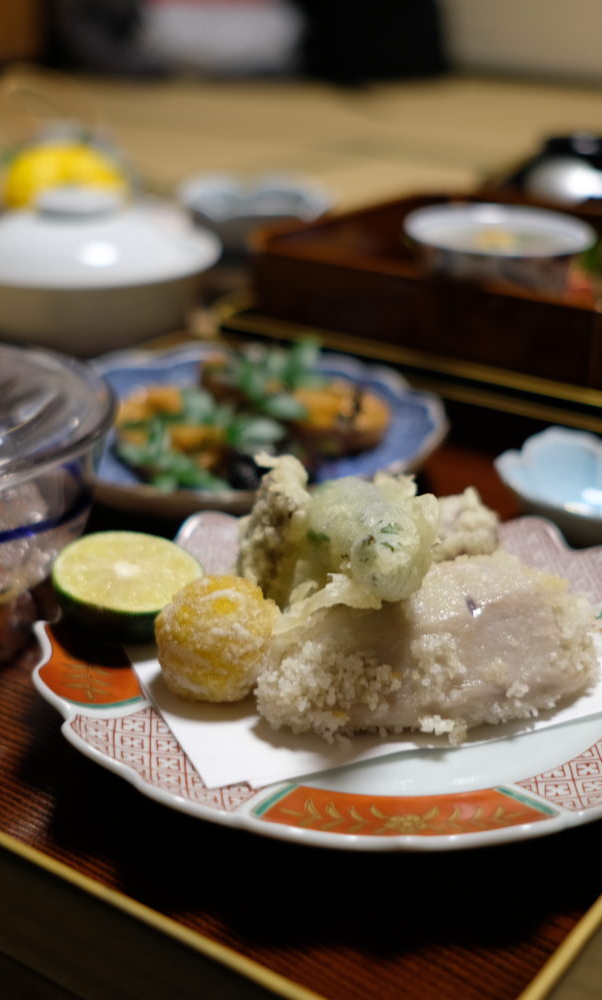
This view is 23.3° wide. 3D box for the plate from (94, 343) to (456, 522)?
[{"bbox_3d":[-0.031,-0.024,0.633,0.180,0.033,0.180,0,24,0],"label":"plate"}]

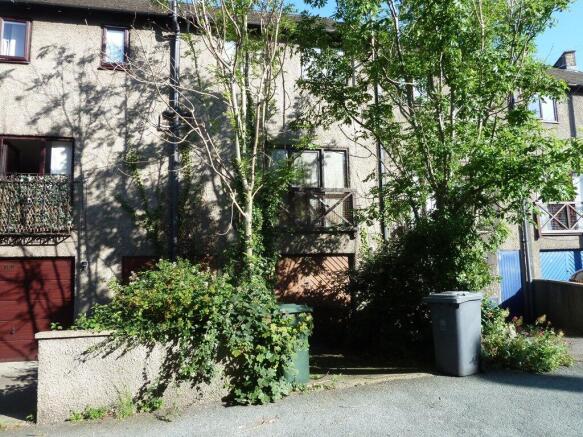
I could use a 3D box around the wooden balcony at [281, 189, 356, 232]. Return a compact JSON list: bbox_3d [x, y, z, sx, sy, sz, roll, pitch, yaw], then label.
[{"bbox_3d":[0.575,-0.178,9.741,1.820,1.000,0.200,0,-7,-12],"label":"wooden balcony"}]

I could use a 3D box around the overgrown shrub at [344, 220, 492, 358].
[{"bbox_3d":[2.394,1.201,7.905,2.500,2.400,2.000,0,-7,-12],"label":"overgrown shrub"}]

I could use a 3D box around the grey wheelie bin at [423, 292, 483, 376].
[{"bbox_3d":[2.295,1.640,5.988,0.650,1.070,0.520,4,-9,-37],"label":"grey wheelie bin"}]

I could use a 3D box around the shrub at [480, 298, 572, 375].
[{"bbox_3d":[3.388,1.703,6.128,1.350,0.920,1.050,0,-7,-12],"label":"shrub"}]

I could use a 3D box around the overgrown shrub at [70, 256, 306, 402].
[{"bbox_3d":[-1.044,1.336,5.099,2.500,1.640,1.300,0,-7,-12],"label":"overgrown shrub"}]

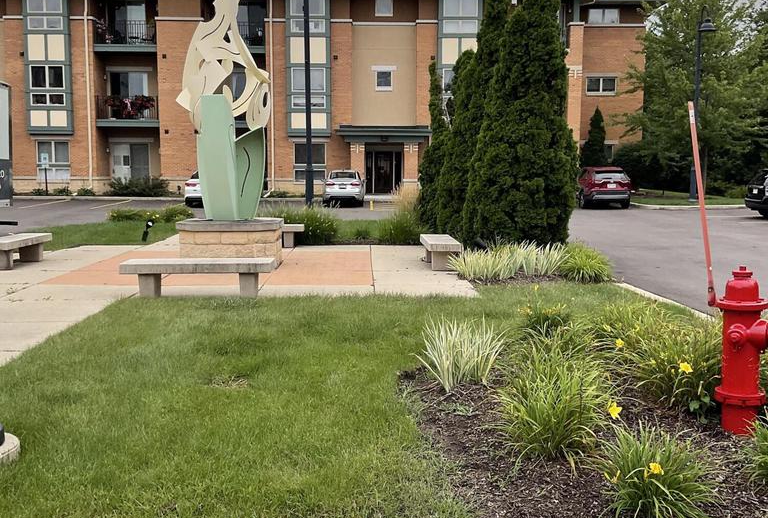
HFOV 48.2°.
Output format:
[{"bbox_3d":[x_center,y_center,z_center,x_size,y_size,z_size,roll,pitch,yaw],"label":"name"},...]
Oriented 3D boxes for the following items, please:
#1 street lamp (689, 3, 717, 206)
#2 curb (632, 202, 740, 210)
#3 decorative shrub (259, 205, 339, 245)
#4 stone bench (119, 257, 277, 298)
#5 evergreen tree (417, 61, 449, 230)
[{"bbox_3d":[13.322,-6.481,35.952,0.760,8.177,1.100,0,7,0],"label":"street lamp"},{"bbox_3d":[12.516,-2.221,36.086,4.500,0.170,1.200,0,7,0],"label":"curb"},{"bbox_3d":[-1.664,-0.722,17.251,1.500,0.760,1.200,0,7,0],"label":"decorative shrub"},{"bbox_3d":[-2.297,0.248,10.696,1.829,0.435,0.469,0,6,-2],"label":"stone bench"},{"bbox_3d":[1.372,-2.899,22.013,1.050,4.250,1.050,0,6,0],"label":"evergreen tree"}]

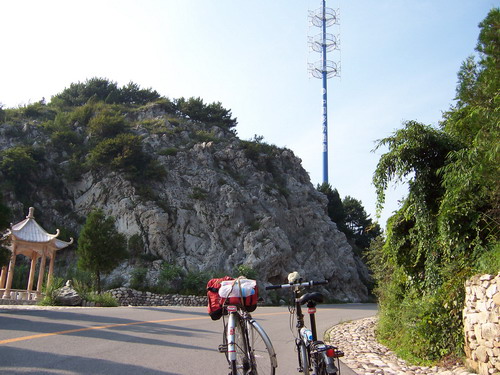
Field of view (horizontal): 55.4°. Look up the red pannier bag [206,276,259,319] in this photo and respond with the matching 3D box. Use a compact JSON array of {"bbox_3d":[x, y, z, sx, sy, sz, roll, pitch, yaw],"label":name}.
[{"bbox_3d":[-0.124,0.807,3.480,0.345,0.290,0.320,-5,-13,7],"label":"red pannier bag"}]

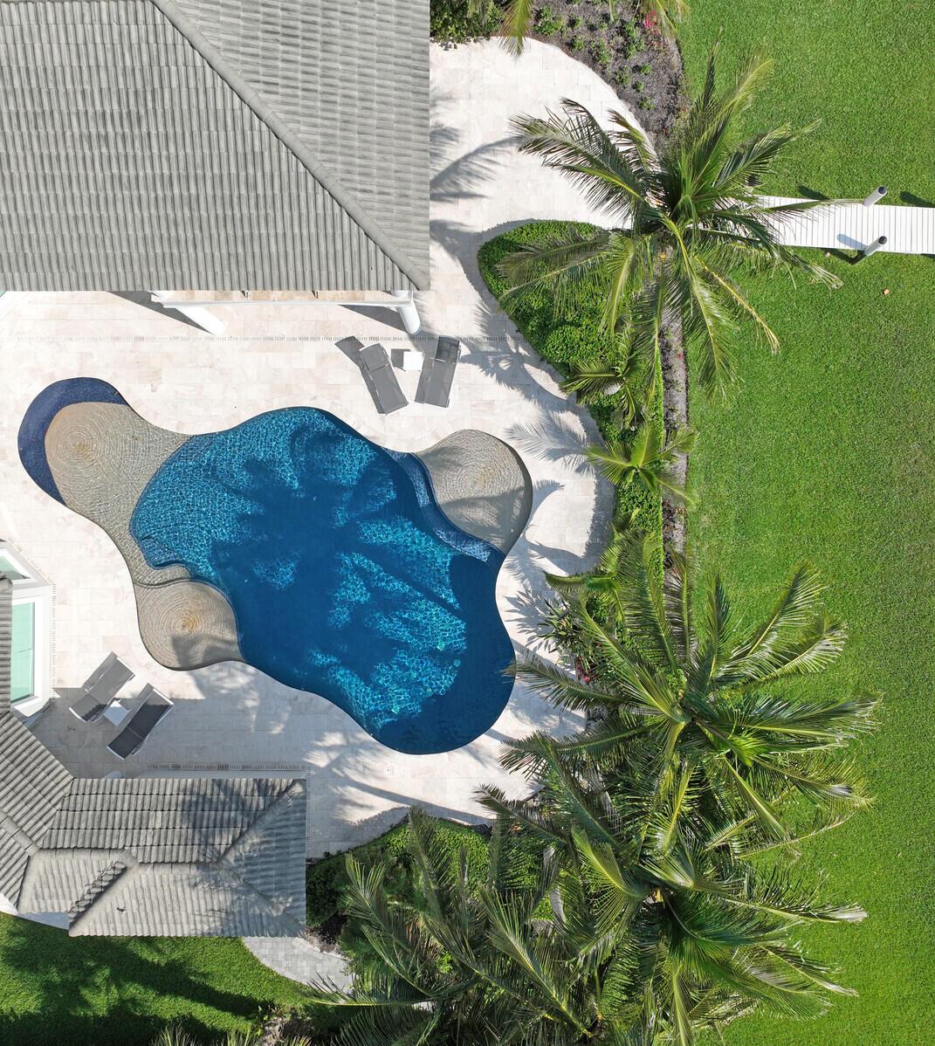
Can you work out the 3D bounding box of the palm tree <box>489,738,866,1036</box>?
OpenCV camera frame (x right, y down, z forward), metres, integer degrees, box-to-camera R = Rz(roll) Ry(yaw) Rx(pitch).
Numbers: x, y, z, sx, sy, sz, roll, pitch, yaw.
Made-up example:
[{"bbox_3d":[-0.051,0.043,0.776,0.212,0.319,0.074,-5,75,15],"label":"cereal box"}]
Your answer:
[{"bbox_3d":[3.650,6.500,20.600,6.800,10.200,5.400,0,90,0],"label":"palm tree"}]

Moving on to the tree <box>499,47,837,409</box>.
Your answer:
[{"bbox_3d":[3.900,-5.700,21.500,6.600,8.600,6.900,0,90,0],"label":"tree"}]

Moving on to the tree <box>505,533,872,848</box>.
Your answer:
[{"bbox_3d":[4.000,2.950,20.600,6.500,10.200,5.700,0,90,0],"label":"tree"}]

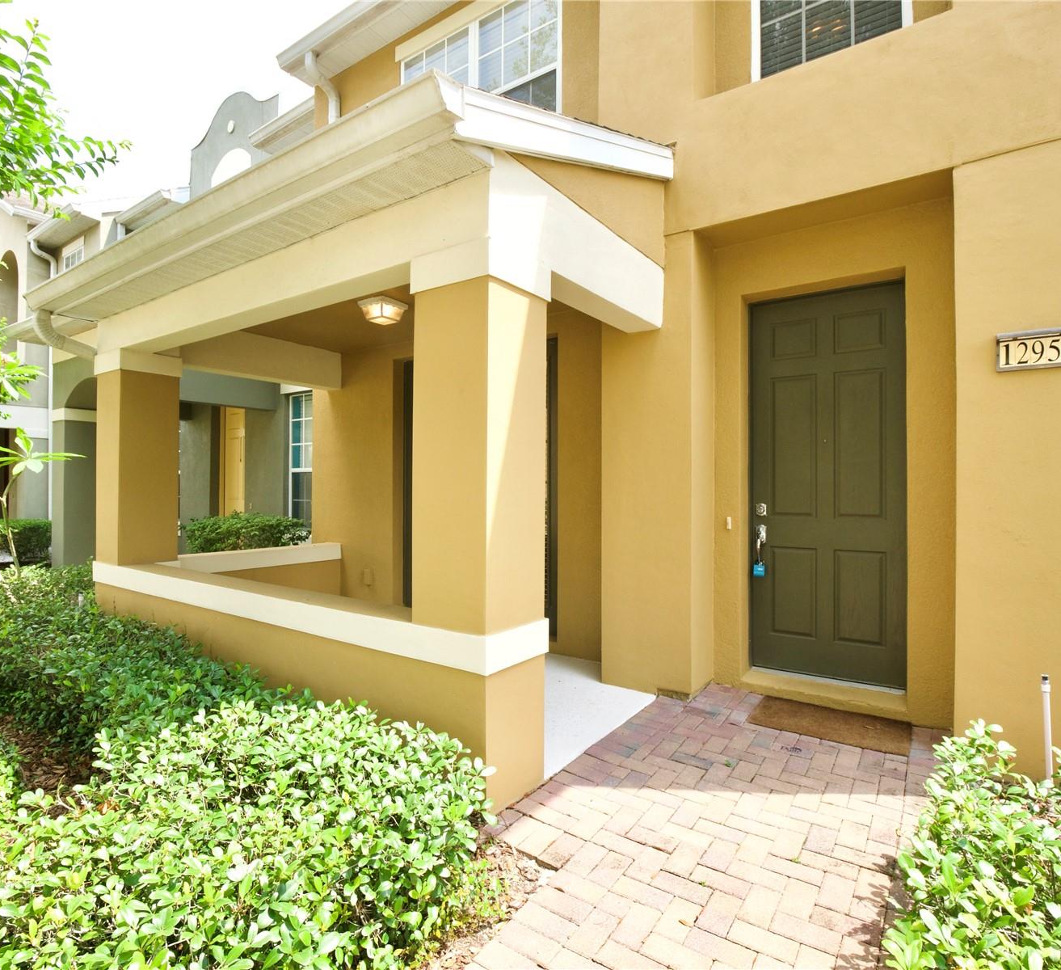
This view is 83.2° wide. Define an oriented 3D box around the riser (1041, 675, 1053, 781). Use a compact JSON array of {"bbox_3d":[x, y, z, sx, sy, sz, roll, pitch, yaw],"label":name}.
[{"bbox_3d":[2.169,1.060,2.500,0.035,0.541,0.035,-2,0,35],"label":"riser"}]

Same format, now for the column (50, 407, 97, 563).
[{"bbox_3d":[-6.015,0.150,7.938,0.410,2.310,0.410,0,0,35],"label":"column"}]

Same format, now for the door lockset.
[{"bbox_3d":[1.543,0.439,4.013,0.075,0.361,0.085,0,0,35],"label":"door lockset"}]

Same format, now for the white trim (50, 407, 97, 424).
[{"bbox_3d":[-6.013,-0.930,7.936,0.430,0.160,0.430,0,0,35],"label":"white trim"}]

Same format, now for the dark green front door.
[{"bbox_3d":[1.899,0.007,3.838,0.915,2.450,0.050,0,0,35],"label":"dark green front door"}]

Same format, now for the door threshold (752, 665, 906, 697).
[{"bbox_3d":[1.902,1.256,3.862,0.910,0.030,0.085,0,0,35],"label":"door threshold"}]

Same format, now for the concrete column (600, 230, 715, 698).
[{"bbox_3d":[0.867,-0.119,4.056,0.622,2.907,0.463,0,0,35],"label":"concrete column"}]

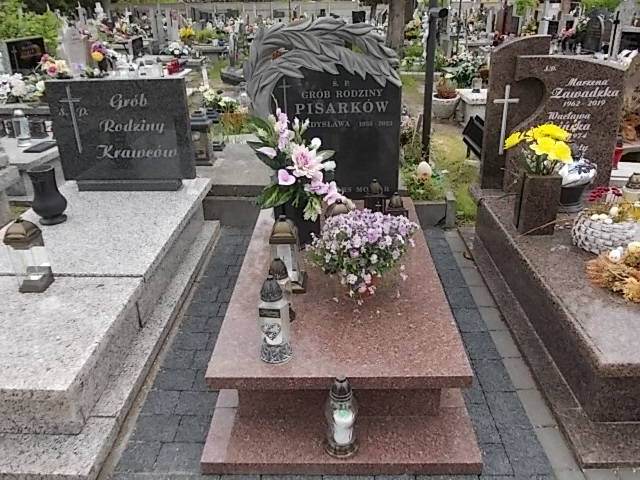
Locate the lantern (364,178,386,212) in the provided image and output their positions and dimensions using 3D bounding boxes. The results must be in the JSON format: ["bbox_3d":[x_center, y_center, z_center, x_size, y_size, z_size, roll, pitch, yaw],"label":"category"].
[{"bbox_3d":[0.281,-0.195,2.660,0.118,0.258,0.118,-1,26,2],"label":"lantern"}]

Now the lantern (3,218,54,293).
[{"bbox_3d":[-1.281,0.061,2.268,0.119,0.327,0.119,-1,26,2],"label":"lantern"}]

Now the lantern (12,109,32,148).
[{"bbox_3d":[-2.535,-0.947,4.377,0.110,0.293,0.110,-1,26,2],"label":"lantern"}]

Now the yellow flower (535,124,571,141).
[{"bbox_3d":[1.172,-0.540,2.599,0.145,0.075,0.110,0,26,1],"label":"yellow flower"}]

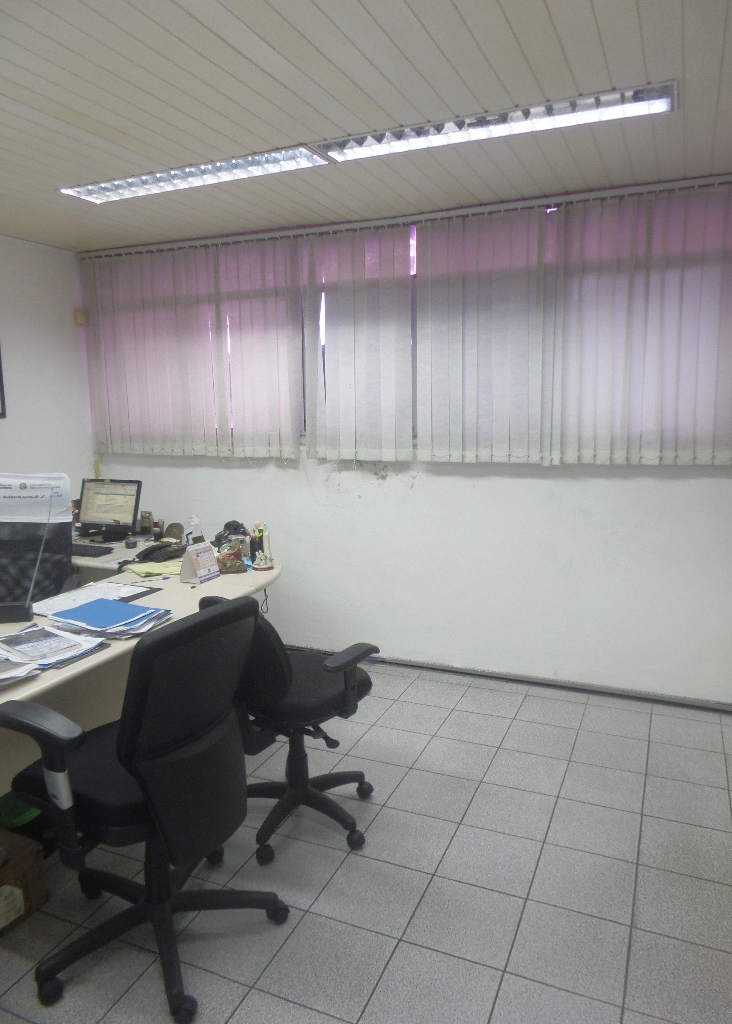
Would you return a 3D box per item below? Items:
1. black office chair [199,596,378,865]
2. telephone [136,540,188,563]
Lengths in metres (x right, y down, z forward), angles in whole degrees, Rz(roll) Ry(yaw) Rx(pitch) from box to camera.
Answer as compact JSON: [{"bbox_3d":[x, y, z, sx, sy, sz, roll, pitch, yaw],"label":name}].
[{"bbox_3d":[-0.250,0.734,2.531,0.600,0.884,0.585,-8,10,-37],"label":"black office chair"},{"bbox_3d":[-1.155,0.214,3.880,0.190,0.095,0.210,3,10,29],"label":"telephone"}]

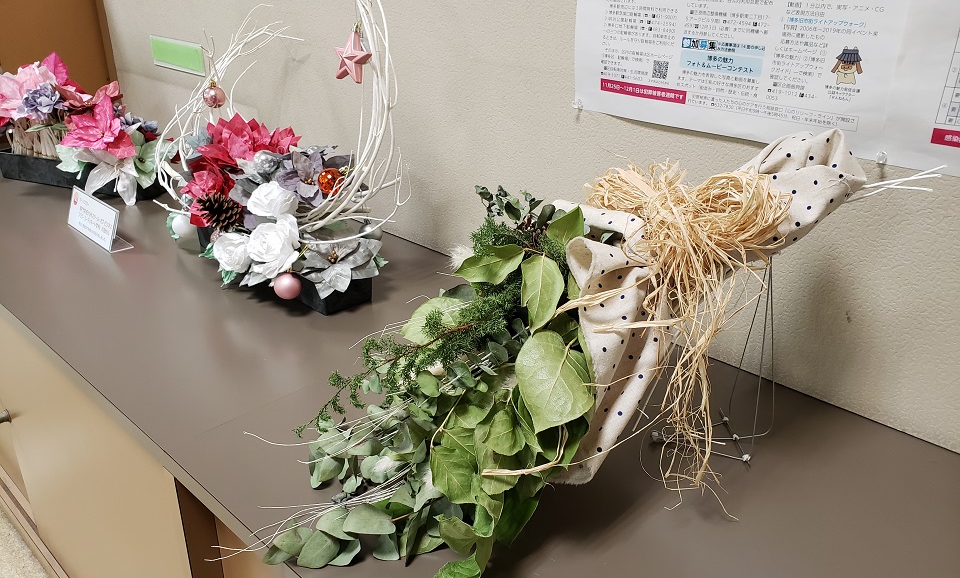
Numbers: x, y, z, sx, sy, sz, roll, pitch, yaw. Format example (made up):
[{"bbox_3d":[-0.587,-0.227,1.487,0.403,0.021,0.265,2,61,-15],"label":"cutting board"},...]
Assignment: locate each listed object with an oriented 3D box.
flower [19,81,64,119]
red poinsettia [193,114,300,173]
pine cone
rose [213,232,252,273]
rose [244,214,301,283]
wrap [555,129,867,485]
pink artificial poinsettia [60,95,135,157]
[{"bbox_3d":[-0.702,-0.302,1.155,0.070,0.056,0.055,1,24,-3],"label":"flower"},{"bbox_3d":[-0.287,-0.179,0.888,0.122,0.068,0.100,4,24,4],"label":"red poinsettia"},{"bbox_3d":[-0.316,-0.092,0.878,0.058,0.046,0.050,-1,24,-7],"label":"pine cone"},{"bbox_3d":[-0.293,-0.044,0.855,0.046,0.044,0.040,-1,24,-7],"label":"rose"},{"bbox_3d":[-0.227,-0.044,0.790,0.062,0.068,0.052,4,24,4],"label":"rose"},{"bbox_3d":[0.166,0.008,0.538,0.227,0.245,0.115,-10,27,-25],"label":"wrap"},{"bbox_3d":[-0.585,-0.250,1.104,0.105,0.090,0.065,-1,24,-7],"label":"pink artificial poinsettia"}]

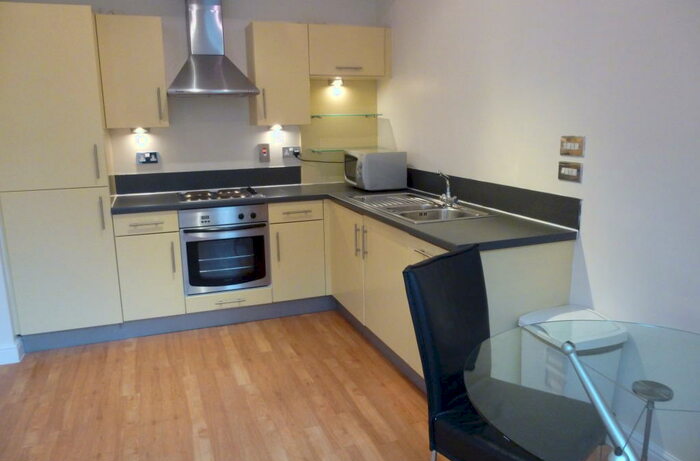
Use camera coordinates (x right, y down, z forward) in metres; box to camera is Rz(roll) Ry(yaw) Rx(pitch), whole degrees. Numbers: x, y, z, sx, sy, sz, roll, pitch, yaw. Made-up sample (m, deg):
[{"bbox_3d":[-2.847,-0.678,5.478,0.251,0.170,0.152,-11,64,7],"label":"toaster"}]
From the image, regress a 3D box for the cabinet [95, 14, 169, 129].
[{"bbox_3d":[-1.474,-1.070,3.461,0.389,0.708,0.303,-5,13,-21],"label":"cabinet"}]

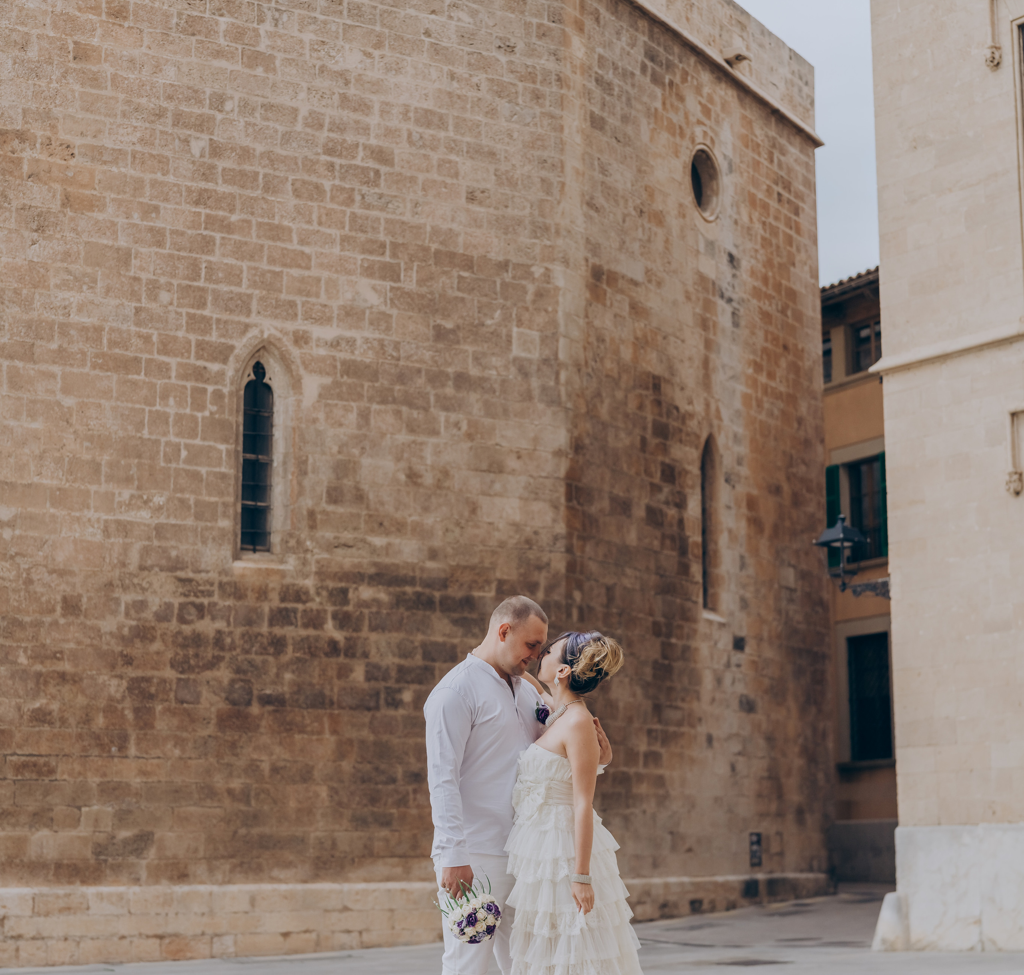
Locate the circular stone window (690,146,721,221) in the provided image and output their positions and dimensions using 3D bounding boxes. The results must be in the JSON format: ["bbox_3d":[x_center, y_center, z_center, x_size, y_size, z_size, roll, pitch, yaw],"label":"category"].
[{"bbox_3d":[2.099,-3.384,23.904,0.200,0.852,0.852,-6,-11,30],"label":"circular stone window"}]

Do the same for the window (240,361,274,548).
[{"bbox_3d":[-2.251,-0.282,18.884,0.276,1.719,0.150,6,-12,-30],"label":"window"}]

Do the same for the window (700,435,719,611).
[{"bbox_3d":[2.087,0.387,23.192,0.200,1.979,0.483,-6,-11,30],"label":"window"}]

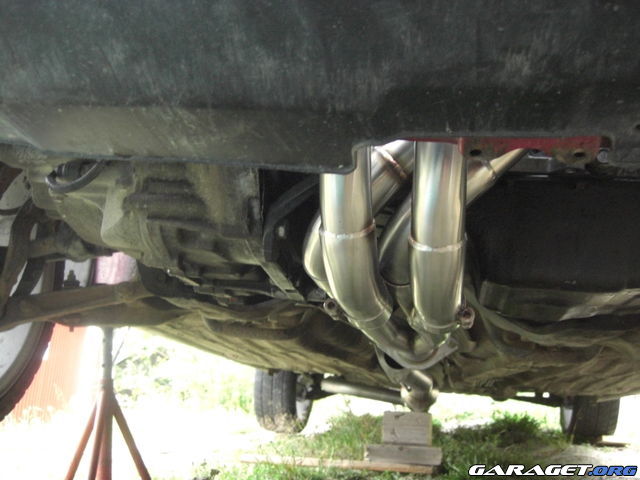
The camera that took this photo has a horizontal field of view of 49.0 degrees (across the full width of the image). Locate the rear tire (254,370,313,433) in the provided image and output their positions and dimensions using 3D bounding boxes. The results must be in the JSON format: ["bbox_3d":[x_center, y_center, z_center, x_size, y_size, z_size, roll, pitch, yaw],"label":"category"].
[{"bbox_3d":[-0.168,0.678,3.530,0.200,0.565,0.565,-2,-10,9],"label":"rear tire"}]

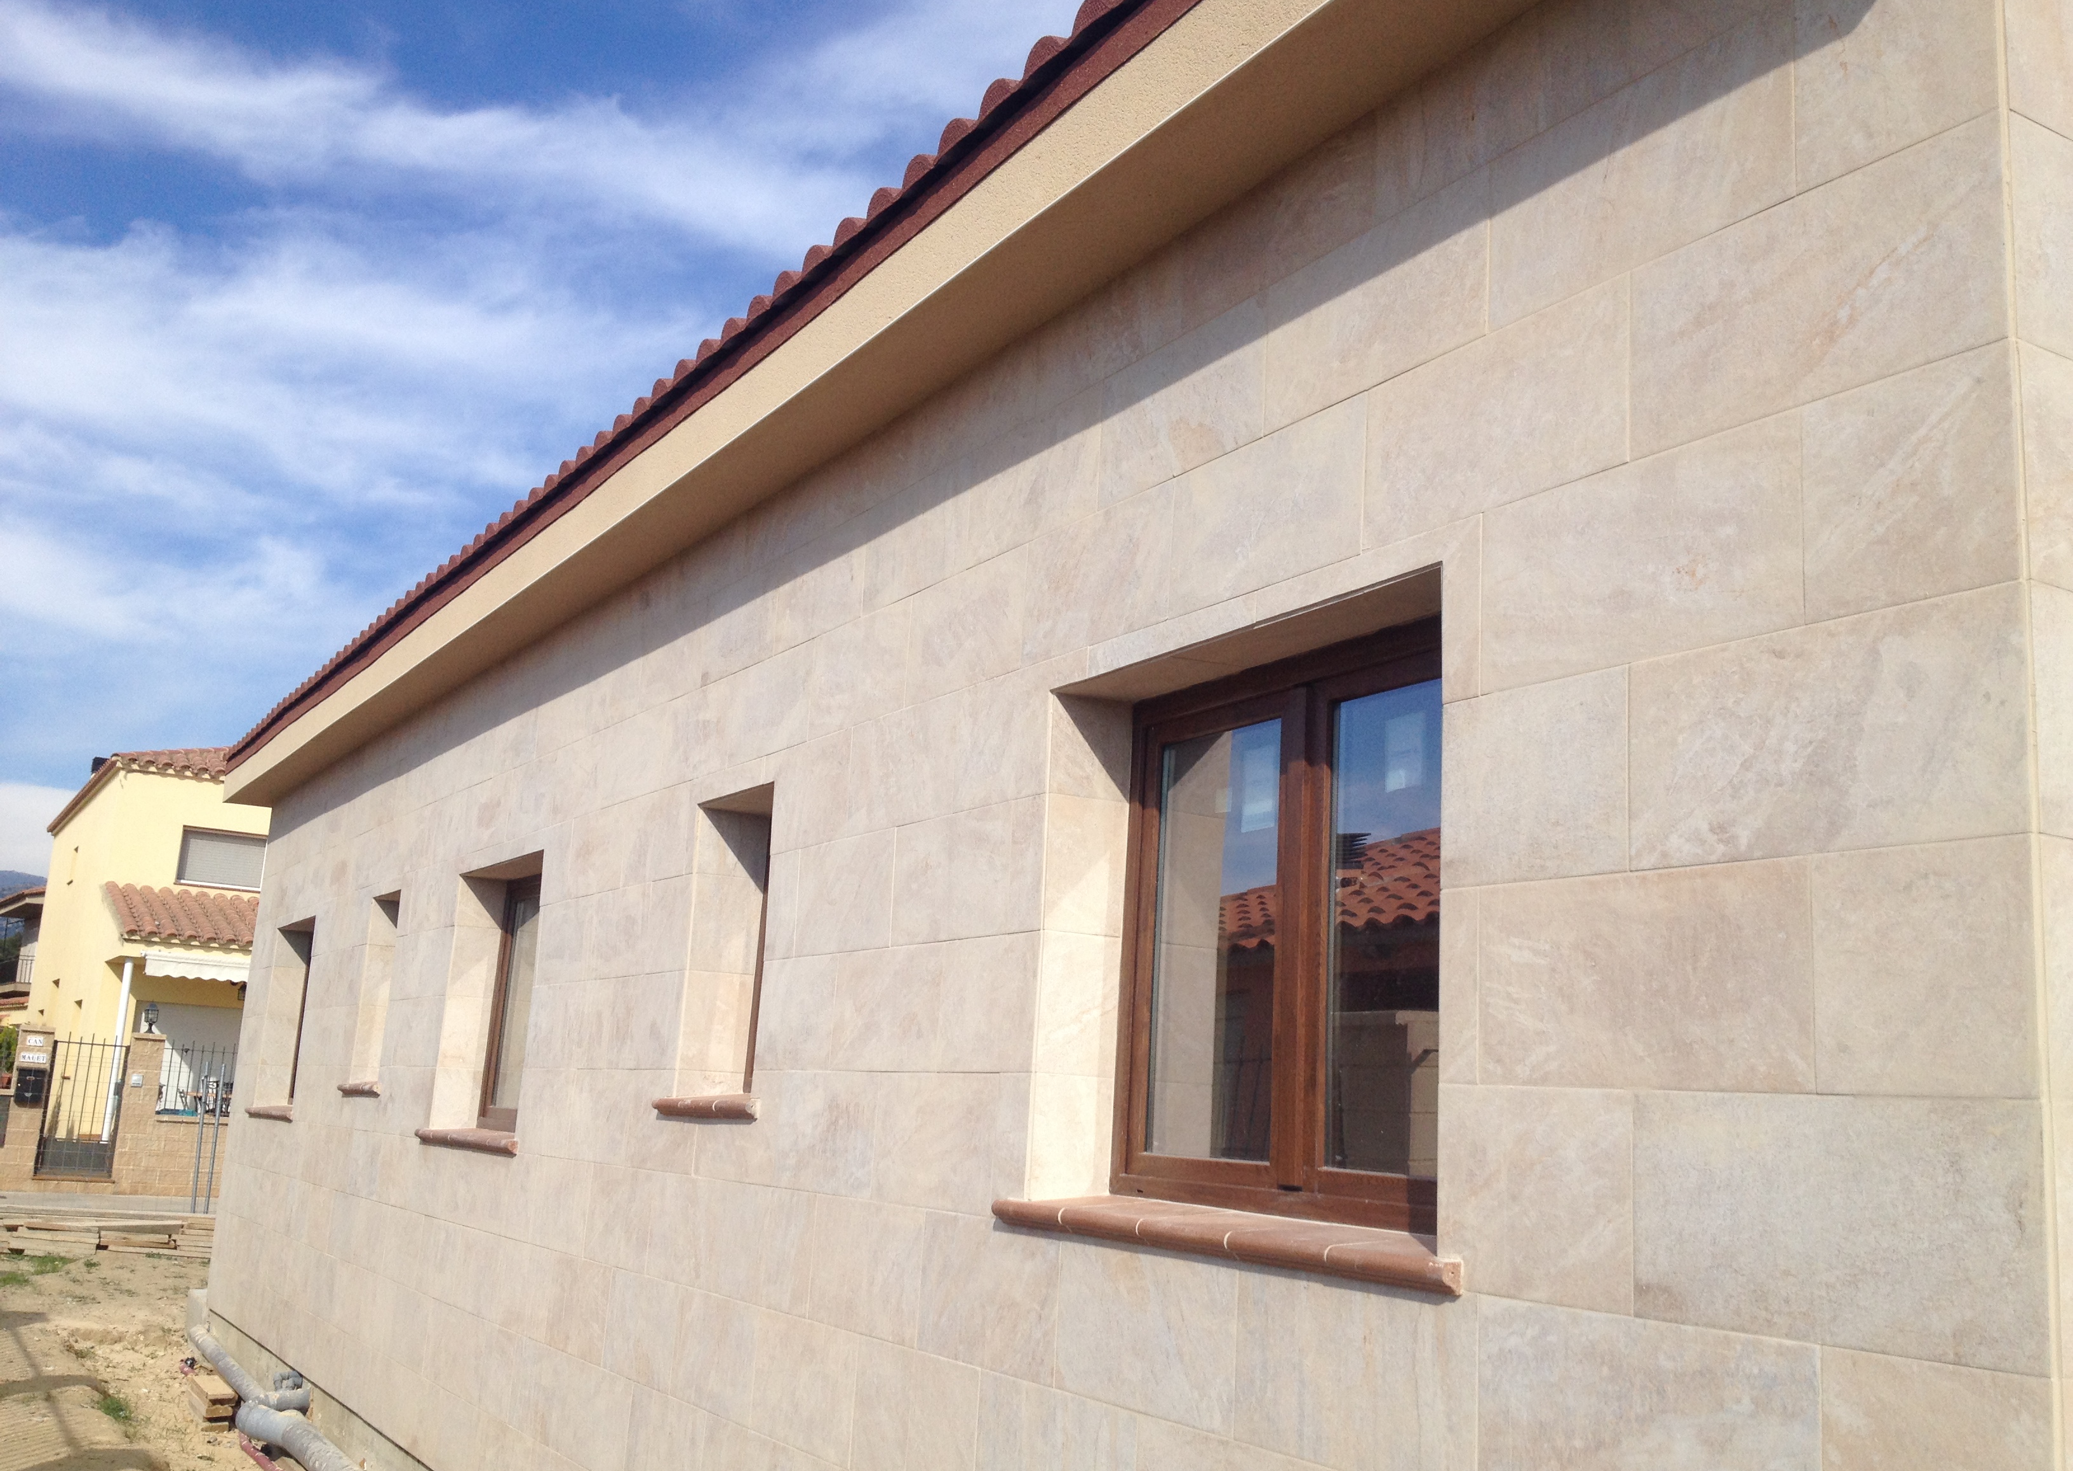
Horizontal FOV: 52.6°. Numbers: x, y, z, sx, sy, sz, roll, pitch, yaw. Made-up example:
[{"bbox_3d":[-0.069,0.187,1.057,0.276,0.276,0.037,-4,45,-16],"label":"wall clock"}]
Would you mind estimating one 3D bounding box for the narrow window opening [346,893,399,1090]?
[{"bbox_3d":[-3.072,1.240,10.077,0.212,0.905,0.606,8,-12,-28],"label":"narrow window opening"}]

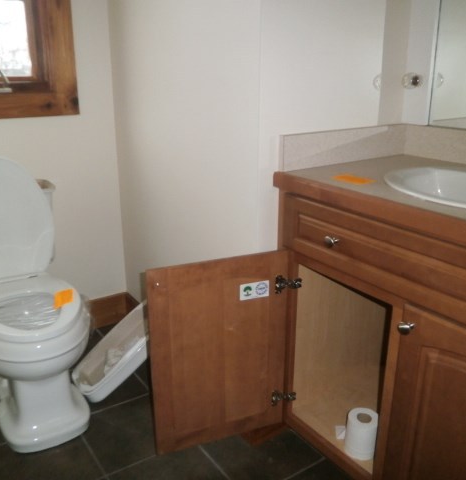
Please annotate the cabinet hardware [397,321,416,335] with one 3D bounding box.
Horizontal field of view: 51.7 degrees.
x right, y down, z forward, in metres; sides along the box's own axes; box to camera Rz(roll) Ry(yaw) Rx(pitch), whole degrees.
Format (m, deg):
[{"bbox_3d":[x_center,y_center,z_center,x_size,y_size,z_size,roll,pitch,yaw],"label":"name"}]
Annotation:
[{"bbox_3d":[0.388,0.193,1.062,0.030,0.032,0.032,-13,23,-34],"label":"cabinet hardware"}]

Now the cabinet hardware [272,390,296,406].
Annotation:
[{"bbox_3d":[0.164,0.493,1.501,0.075,0.047,0.033,-7,20,-19],"label":"cabinet hardware"}]

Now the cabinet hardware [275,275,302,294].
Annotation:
[{"bbox_3d":[0.166,0.127,1.374,0.078,0.052,0.033,-7,20,-19],"label":"cabinet hardware"}]

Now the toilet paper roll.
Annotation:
[{"bbox_3d":[0.378,0.564,1.398,0.094,0.111,0.094,0,19,0],"label":"toilet paper roll"}]

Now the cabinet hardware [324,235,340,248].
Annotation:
[{"bbox_3d":[0.252,0.005,1.196,0.030,0.032,0.032,-13,23,-34],"label":"cabinet hardware"}]

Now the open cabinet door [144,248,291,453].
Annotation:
[{"bbox_3d":[-0.037,0.332,1.393,0.398,0.592,0.020,-7,20,-19],"label":"open cabinet door"}]

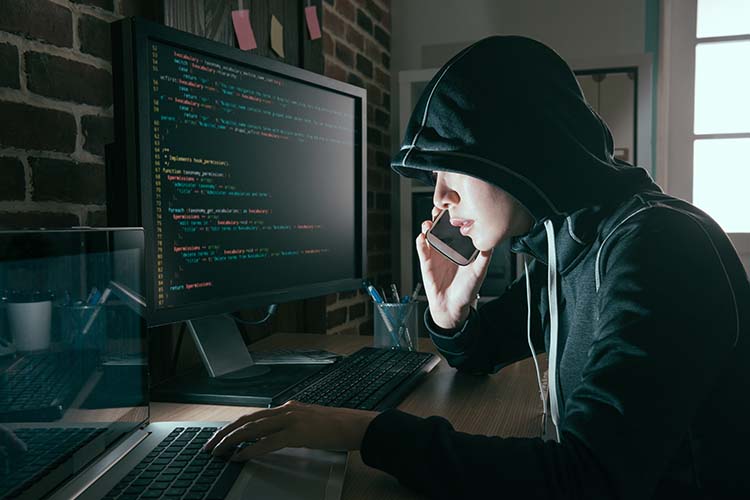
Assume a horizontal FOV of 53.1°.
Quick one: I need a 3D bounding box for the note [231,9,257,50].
[{"bbox_3d":[-0.252,-0.431,1.470,0.008,0.075,0.075,-9,17,16],"label":"note"}]

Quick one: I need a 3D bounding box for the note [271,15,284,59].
[{"bbox_3d":[-0.217,-0.474,1.670,0.006,0.074,0.073,-1,-4,14],"label":"note"}]

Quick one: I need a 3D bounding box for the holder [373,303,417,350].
[{"bbox_3d":[0.039,0.147,1.398,0.086,0.092,0.086,0,3,0],"label":"holder"}]

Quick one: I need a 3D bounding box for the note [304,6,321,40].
[{"bbox_3d":[-0.148,-0.548,1.813,0.006,0.075,0.075,-5,18,17],"label":"note"}]

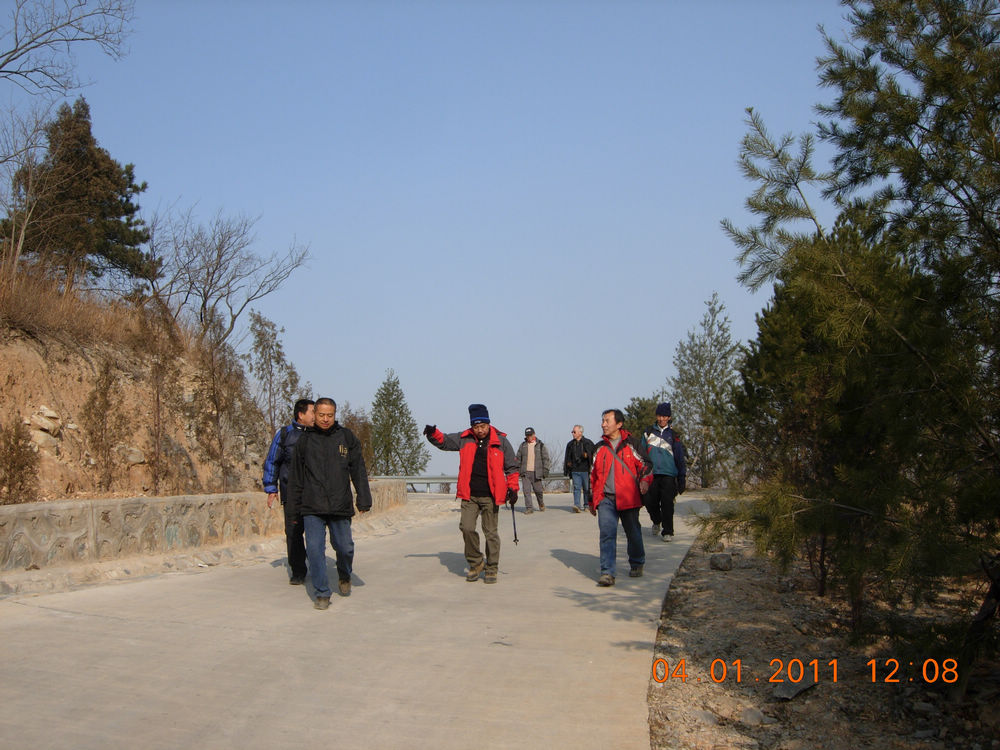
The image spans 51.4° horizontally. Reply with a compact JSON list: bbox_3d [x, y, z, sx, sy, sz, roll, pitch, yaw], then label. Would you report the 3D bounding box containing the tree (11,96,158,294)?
[{"bbox_3d":[-8.048,-3.452,20.000,2.810,3.810,2.600,0,-2,0],"label":"tree"}]

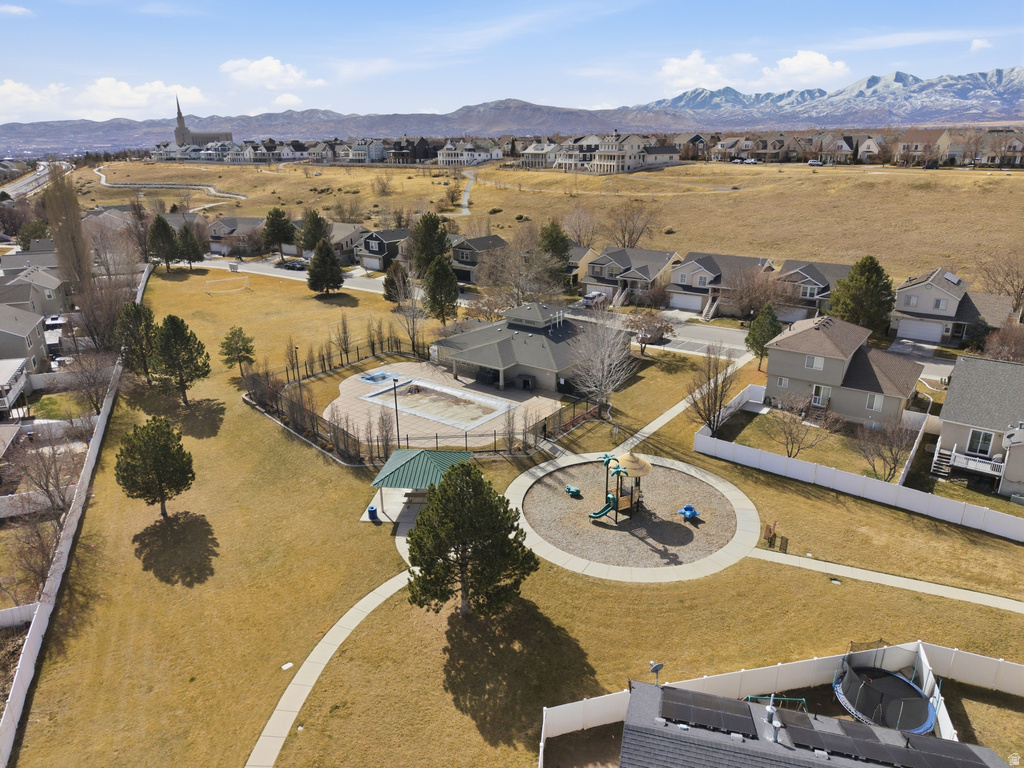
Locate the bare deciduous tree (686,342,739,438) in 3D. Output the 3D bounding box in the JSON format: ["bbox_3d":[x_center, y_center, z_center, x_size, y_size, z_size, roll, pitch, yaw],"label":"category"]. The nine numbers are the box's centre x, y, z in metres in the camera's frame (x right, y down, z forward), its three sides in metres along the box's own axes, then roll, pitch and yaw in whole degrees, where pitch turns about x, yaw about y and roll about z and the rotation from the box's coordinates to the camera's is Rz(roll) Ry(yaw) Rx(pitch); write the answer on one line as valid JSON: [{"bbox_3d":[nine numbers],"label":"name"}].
[{"bbox_3d":[18.323,0.640,65.209,4.801,9.282,4.801,0,20,0],"label":"bare deciduous tree"}]

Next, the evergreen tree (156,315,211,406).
[{"bbox_3d":[-34.083,-2.378,73.552,5.265,9.928,5.265,0,20,0],"label":"evergreen tree"}]

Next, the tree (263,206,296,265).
[{"bbox_3d":[-49.490,-31.693,150.646,6.621,11.647,6.621,0,20,0],"label":"tree"}]

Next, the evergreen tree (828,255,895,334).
[{"bbox_3d":[45.029,-11.181,91.124,8.084,10.759,8.084,-1,18,0],"label":"evergreen tree"}]

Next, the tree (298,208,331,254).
[{"bbox_3d":[-41.178,-30.713,148.221,6.792,11.369,6.792,0,20,0],"label":"tree"}]

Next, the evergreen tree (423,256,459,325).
[{"bbox_3d":[-10.687,-13.932,107.029,5.420,10.550,5.420,0,20,0],"label":"evergreen tree"}]

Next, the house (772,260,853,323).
[{"bbox_3d":[45.192,-13.746,103.646,11.600,7.600,12.500,12,24,31],"label":"house"}]

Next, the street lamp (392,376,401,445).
[{"bbox_3d":[-10.001,2.828,62.667,0.450,6.787,0.600,3,20,10],"label":"street lamp"}]

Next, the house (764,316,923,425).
[{"bbox_3d":[34.456,-1.942,73.024,13.350,8.200,11.900,14,25,36],"label":"house"}]

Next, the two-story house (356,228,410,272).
[{"bbox_3d":[-26.460,-28.523,147.874,11.200,7.500,11.800,14,25,36],"label":"two-story house"}]

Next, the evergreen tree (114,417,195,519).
[{"bbox_3d":[-26.785,6.373,53.318,5.990,8.490,5.990,0,20,0],"label":"evergreen tree"}]

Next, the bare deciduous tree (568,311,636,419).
[{"bbox_3d":[8.783,-1.806,68.305,6.332,10.978,6.332,2,20,7],"label":"bare deciduous tree"}]

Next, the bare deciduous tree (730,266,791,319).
[{"bbox_3d":[35.479,-12.810,101.166,8.577,7.908,8.577,0,20,0],"label":"bare deciduous tree"}]

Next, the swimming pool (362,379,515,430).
[{"bbox_3d":[-7.825,2.232,75.323,15.000,0.800,8.200,14,24,34],"label":"swimming pool"}]

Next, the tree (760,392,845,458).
[{"bbox_3d":[25.207,3.827,61.949,7.320,6.580,7.320,0,20,0],"label":"tree"}]

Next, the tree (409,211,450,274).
[{"bbox_3d":[-15.330,-26.026,132.736,7.994,12.542,7.994,0,20,0],"label":"tree"}]

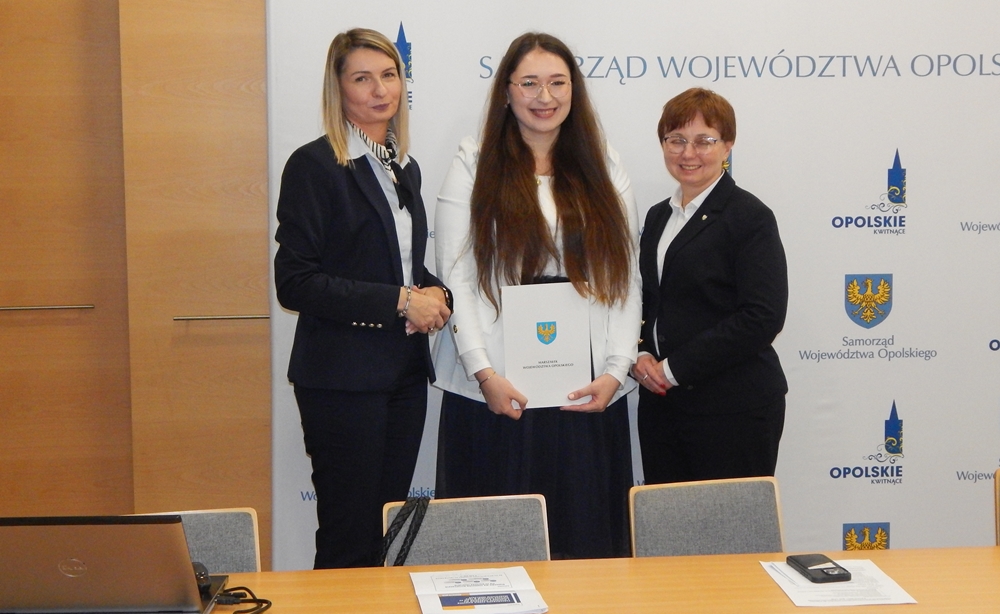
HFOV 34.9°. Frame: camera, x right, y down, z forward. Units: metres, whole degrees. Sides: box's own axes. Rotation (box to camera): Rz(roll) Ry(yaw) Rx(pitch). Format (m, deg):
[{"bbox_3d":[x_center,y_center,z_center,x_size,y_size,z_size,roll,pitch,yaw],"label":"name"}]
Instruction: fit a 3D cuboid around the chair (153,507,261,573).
[{"bbox_3d":[-0.606,0.831,2.987,0.450,0.805,0.530,-1,5,-11],"label":"chair"}]

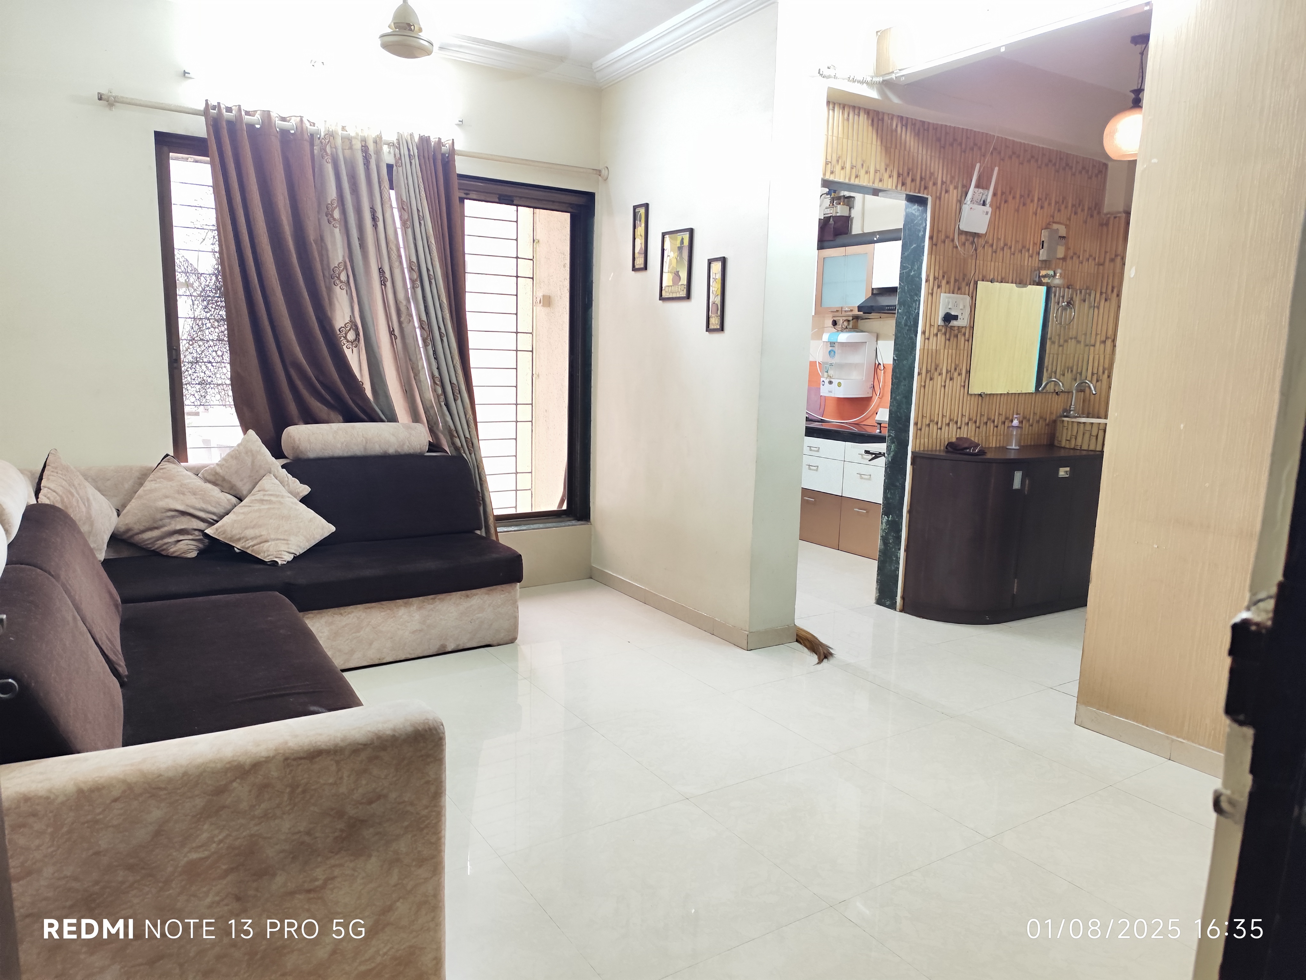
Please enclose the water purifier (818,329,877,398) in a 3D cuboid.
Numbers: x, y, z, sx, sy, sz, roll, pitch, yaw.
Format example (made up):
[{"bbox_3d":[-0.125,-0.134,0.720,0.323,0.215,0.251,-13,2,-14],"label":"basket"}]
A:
[{"bbox_3d":[1.455,-0.931,6.484,0.230,0.475,0.370,-4,10,-33],"label":"water purifier"}]

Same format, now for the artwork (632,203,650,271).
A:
[{"bbox_3d":[-0.061,-1.293,4.457,0.020,0.330,0.132,-4,10,-33],"label":"artwork"}]

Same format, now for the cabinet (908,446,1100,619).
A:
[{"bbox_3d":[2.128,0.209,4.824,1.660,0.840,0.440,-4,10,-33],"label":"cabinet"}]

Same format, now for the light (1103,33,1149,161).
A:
[{"bbox_3d":[2.315,-1.865,4.158,0.250,0.550,0.250,-4,10,-33],"label":"light"}]

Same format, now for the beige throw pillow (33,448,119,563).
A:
[{"bbox_3d":[-2.117,0.124,3.199,0.130,0.400,0.400,-16,50,-5],"label":"beige throw pillow"}]

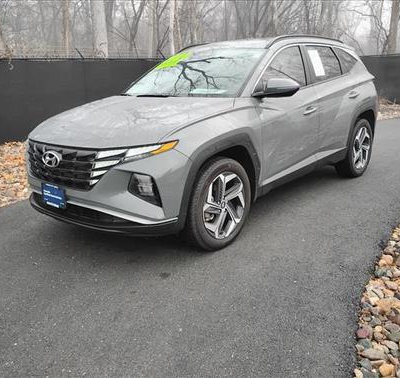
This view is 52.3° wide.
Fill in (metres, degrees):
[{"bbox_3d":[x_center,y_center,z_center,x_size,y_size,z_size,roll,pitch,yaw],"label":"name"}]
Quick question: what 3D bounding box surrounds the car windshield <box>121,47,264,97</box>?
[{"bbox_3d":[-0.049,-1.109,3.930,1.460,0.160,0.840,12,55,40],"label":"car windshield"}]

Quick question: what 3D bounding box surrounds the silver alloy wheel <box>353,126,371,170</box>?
[{"bbox_3d":[1.948,-0.517,5.131,0.190,0.520,0.520,12,21,40],"label":"silver alloy wheel"}]

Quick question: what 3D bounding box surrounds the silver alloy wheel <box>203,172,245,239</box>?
[{"bbox_3d":[0.120,0.110,3.167,0.190,0.520,0.520,12,21,40],"label":"silver alloy wheel"}]

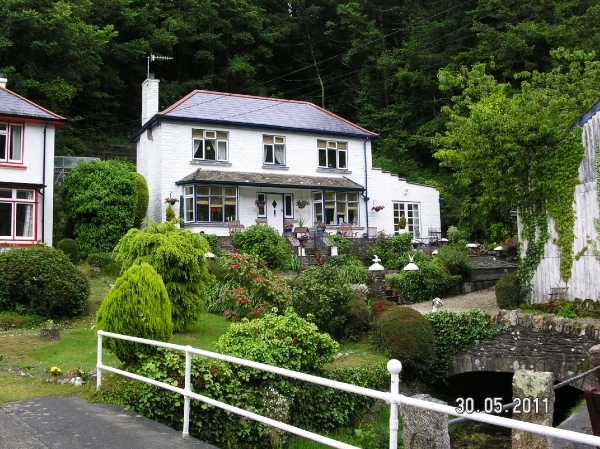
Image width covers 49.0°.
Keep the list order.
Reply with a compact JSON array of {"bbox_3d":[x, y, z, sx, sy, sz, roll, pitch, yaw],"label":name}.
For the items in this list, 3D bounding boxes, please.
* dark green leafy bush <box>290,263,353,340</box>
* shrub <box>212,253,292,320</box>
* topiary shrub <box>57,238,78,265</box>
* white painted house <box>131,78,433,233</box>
[{"bbox_3d":[0.484,1.754,14.800,1.380,1.650,1.350,0,-3,0],"label":"dark green leafy bush"},{"bbox_3d":[-1.176,1.536,16.300,1.981,1.684,1.783,-1,-5,0],"label":"shrub"},{"bbox_3d":[-8.126,0.944,23.000,0.769,0.954,0.769,-1,-5,0],"label":"topiary shrub"},{"bbox_3d":[-0.120,-3.147,34.924,15.800,7.700,6.600,1,-3,-25],"label":"white painted house"}]

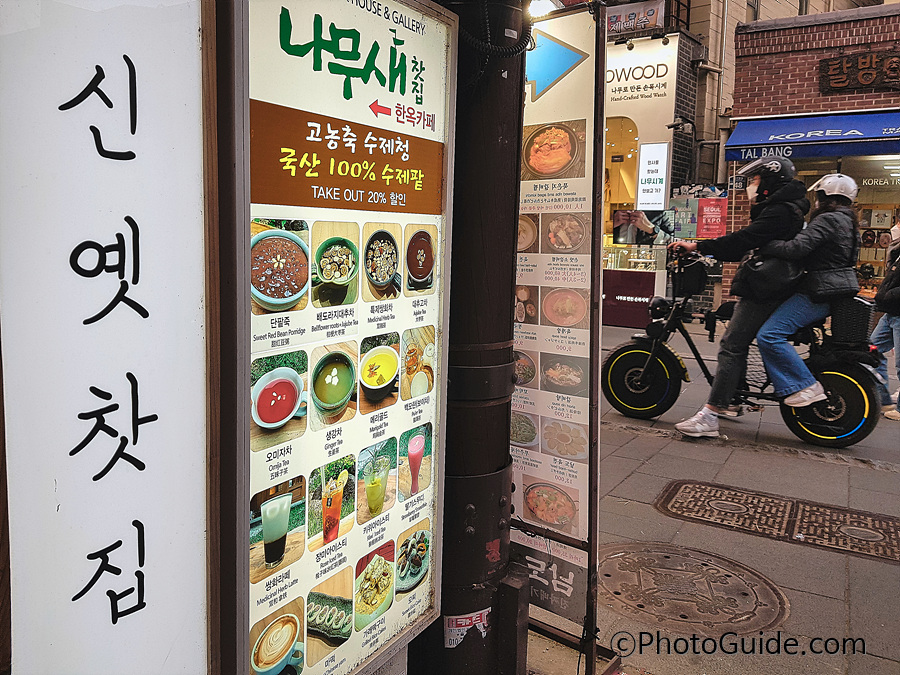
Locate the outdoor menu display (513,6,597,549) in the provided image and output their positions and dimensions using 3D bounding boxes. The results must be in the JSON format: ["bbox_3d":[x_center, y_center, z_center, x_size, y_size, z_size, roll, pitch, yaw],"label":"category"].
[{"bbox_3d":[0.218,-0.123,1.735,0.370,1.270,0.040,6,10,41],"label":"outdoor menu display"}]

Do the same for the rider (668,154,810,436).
[{"bbox_3d":[1.842,-0.261,4.376,0.800,1.760,0.650,5,9,26],"label":"rider"}]

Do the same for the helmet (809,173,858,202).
[{"bbox_3d":[2.299,-0.895,4.056,0.275,0.195,0.230,5,9,26],"label":"helmet"}]

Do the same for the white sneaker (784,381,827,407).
[{"bbox_3d":[2.146,0.342,4.082,0.265,0.115,0.100,-16,0,28],"label":"white sneaker"}]

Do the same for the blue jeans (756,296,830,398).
[{"bbox_3d":[2.189,0.018,4.218,0.480,0.650,0.480,5,9,26],"label":"blue jeans"}]

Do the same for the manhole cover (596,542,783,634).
[{"bbox_3d":[0.802,0.882,2.382,0.690,0.040,0.690,1,6,0],"label":"manhole cover"}]

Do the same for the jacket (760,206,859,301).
[{"bbox_3d":[2.202,-0.524,4.157,0.540,0.560,0.500,5,9,26],"label":"jacket"}]

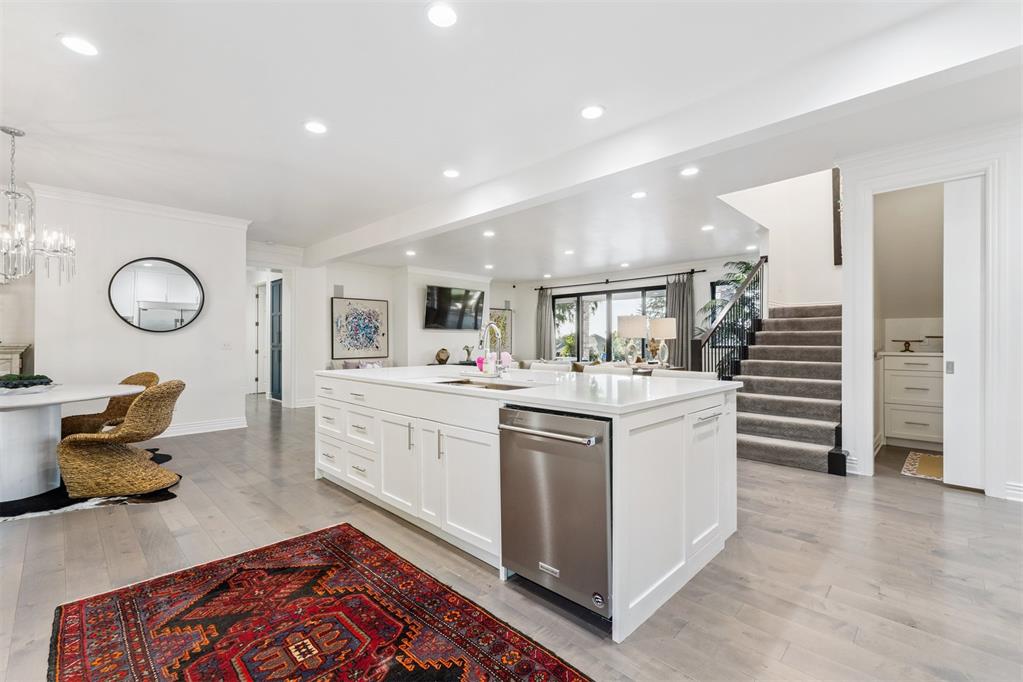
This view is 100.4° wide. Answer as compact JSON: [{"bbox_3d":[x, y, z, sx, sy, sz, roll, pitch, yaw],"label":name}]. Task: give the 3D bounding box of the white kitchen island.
[{"bbox_3d":[-0.121,0.729,3.180,2.900,0.930,1.400,0,0,45],"label":"white kitchen island"}]

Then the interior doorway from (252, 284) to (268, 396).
[{"bbox_3d":[-5.560,-0.030,9.840,0.850,2.460,0.120,0,0,-45],"label":"interior doorway"}]

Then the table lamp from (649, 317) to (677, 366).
[{"bbox_3d":[2.425,0.016,6.800,0.430,0.775,0.430,0,0,-45],"label":"table lamp"}]

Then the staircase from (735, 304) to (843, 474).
[{"bbox_3d":[3.415,0.350,5.112,1.280,1.690,2.650,0,0,45],"label":"staircase"}]

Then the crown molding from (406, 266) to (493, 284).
[{"bbox_3d":[-1.420,-1.575,10.330,2.550,0.130,0.100,0,0,-45],"label":"crown molding"}]

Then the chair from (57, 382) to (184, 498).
[{"bbox_3d":[-3.120,0.760,3.480,0.640,0.870,0.530,0,0,-10],"label":"chair"}]

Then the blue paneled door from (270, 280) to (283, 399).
[{"bbox_3d":[-4.800,-0.030,8.700,0.860,2.460,0.120,0,0,45],"label":"blue paneled door"}]

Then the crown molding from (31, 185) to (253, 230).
[{"bbox_3d":[-4.380,-1.578,5.220,2.050,0.130,0.100,0,0,-45],"label":"crown molding"}]

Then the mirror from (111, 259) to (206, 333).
[{"bbox_3d":[-4.315,-0.564,5.235,0.915,0.915,0.050,0,0,-45],"label":"mirror"}]

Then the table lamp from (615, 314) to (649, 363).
[{"bbox_3d":[1.817,0.000,6.400,0.435,0.775,0.435,0,0,-45],"label":"table lamp"}]

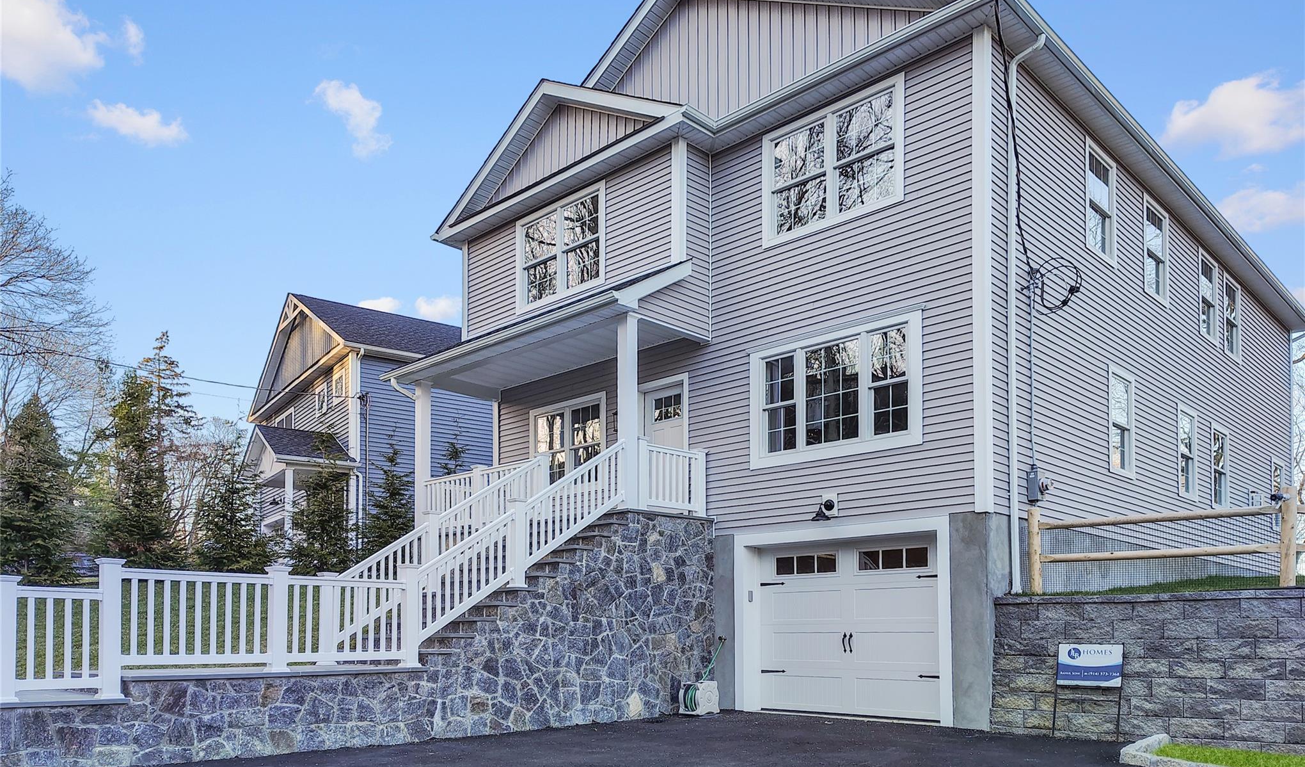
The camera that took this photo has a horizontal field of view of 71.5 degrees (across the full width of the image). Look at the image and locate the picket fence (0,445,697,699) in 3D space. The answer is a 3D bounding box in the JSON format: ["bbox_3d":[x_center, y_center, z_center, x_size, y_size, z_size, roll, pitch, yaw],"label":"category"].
[{"bbox_3d":[-2.940,2.050,11.109,2.405,2.872,8.554,-7,-11,43],"label":"picket fence"}]

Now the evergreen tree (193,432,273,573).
[{"bbox_3d":[-7.510,2.173,16.300,1.400,2.600,1.400,-7,-11,43],"label":"evergreen tree"}]

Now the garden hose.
[{"bbox_3d":[0.739,4.191,13.000,0.500,1.050,0.500,-7,-11,43],"label":"garden hose"}]

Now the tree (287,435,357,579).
[{"bbox_3d":[-6.299,2.332,17.200,1.250,2.600,1.250,-7,-11,43],"label":"tree"}]

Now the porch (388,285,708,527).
[{"bbox_3d":[-1.940,0.740,14.800,5.700,3.300,1.900,-7,-11,43],"label":"porch"}]

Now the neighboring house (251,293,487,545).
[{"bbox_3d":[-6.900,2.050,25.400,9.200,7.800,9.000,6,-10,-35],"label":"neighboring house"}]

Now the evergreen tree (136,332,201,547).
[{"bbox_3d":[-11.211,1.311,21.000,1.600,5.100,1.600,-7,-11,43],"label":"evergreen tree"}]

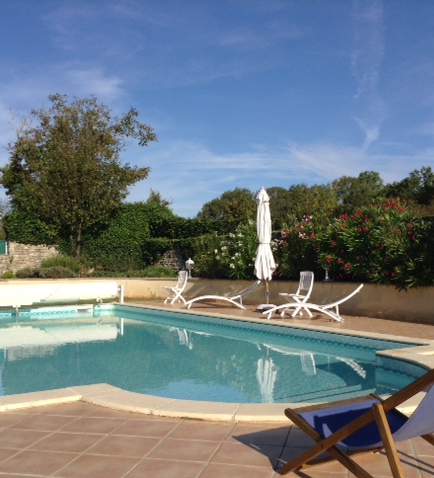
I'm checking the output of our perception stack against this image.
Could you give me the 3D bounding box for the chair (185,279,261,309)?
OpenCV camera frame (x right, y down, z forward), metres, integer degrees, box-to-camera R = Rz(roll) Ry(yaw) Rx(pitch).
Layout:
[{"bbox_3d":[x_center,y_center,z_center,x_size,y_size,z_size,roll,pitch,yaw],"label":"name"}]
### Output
[{"bbox_3d":[0.155,1.275,14.108,1.770,0.640,0.630,-1,-2,2],"label":"chair"}]

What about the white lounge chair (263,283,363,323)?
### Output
[{"bbox_3d":[1.738,1.112,10.911,1.780,0.650,0.630,-1,-3,15],"label":"white lounge chair"}]

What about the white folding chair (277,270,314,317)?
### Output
[{"bbox_3d":[1.492,1.033,11.565,0.570,0.870,0.440,1,-3,-27],"label":"white folding chair"}]

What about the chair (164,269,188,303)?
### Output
[{"bbox_3d":[-1.046,1.259,16.061,0.570,0.870,0.440,1,-3,-29],"label":"chair"}]

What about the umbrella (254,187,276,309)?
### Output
[{"bbox_3d":[1.062,0.201,13.604,0.500,2.720,0.500,-1,-2,0],"label":"umbrella"}]

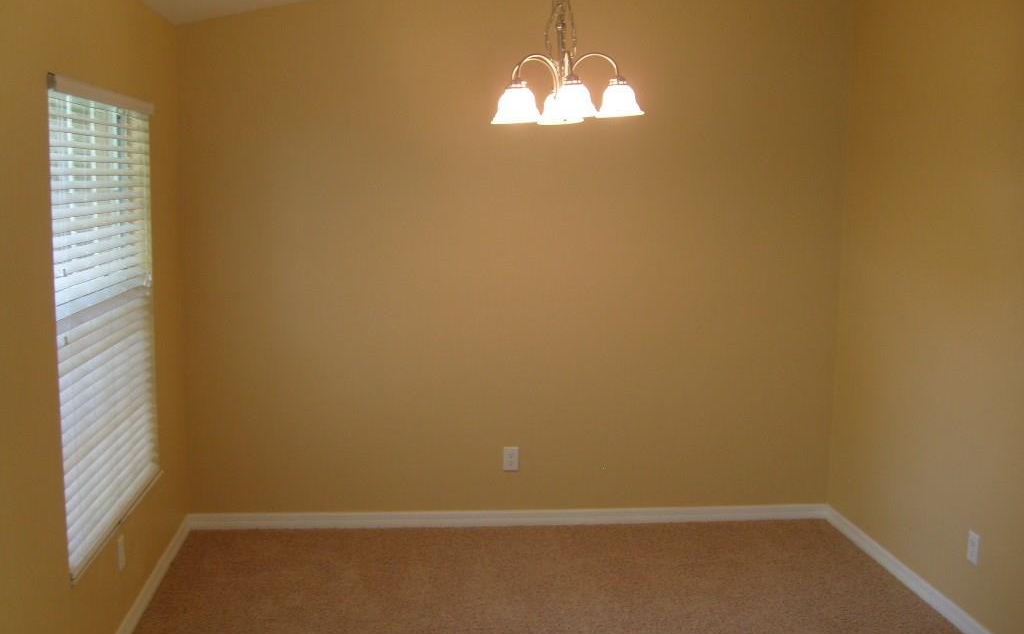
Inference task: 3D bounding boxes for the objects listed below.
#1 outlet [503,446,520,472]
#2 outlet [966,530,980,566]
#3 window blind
[{"bbox_3d":[-0.004,0.703,5.134,0.073,0.118,0.010,0,8,-6],"label":"outlet"},{"bbox_3d":[1.783,0.894,4.006,0.010,0.118,0.073,0,8,-6],"label":"outlet"},{"bbox_3d":[-1.415,-0.021,3.637,0.077,1.517,1.227,0,8,-6],"label":"window blind"}]

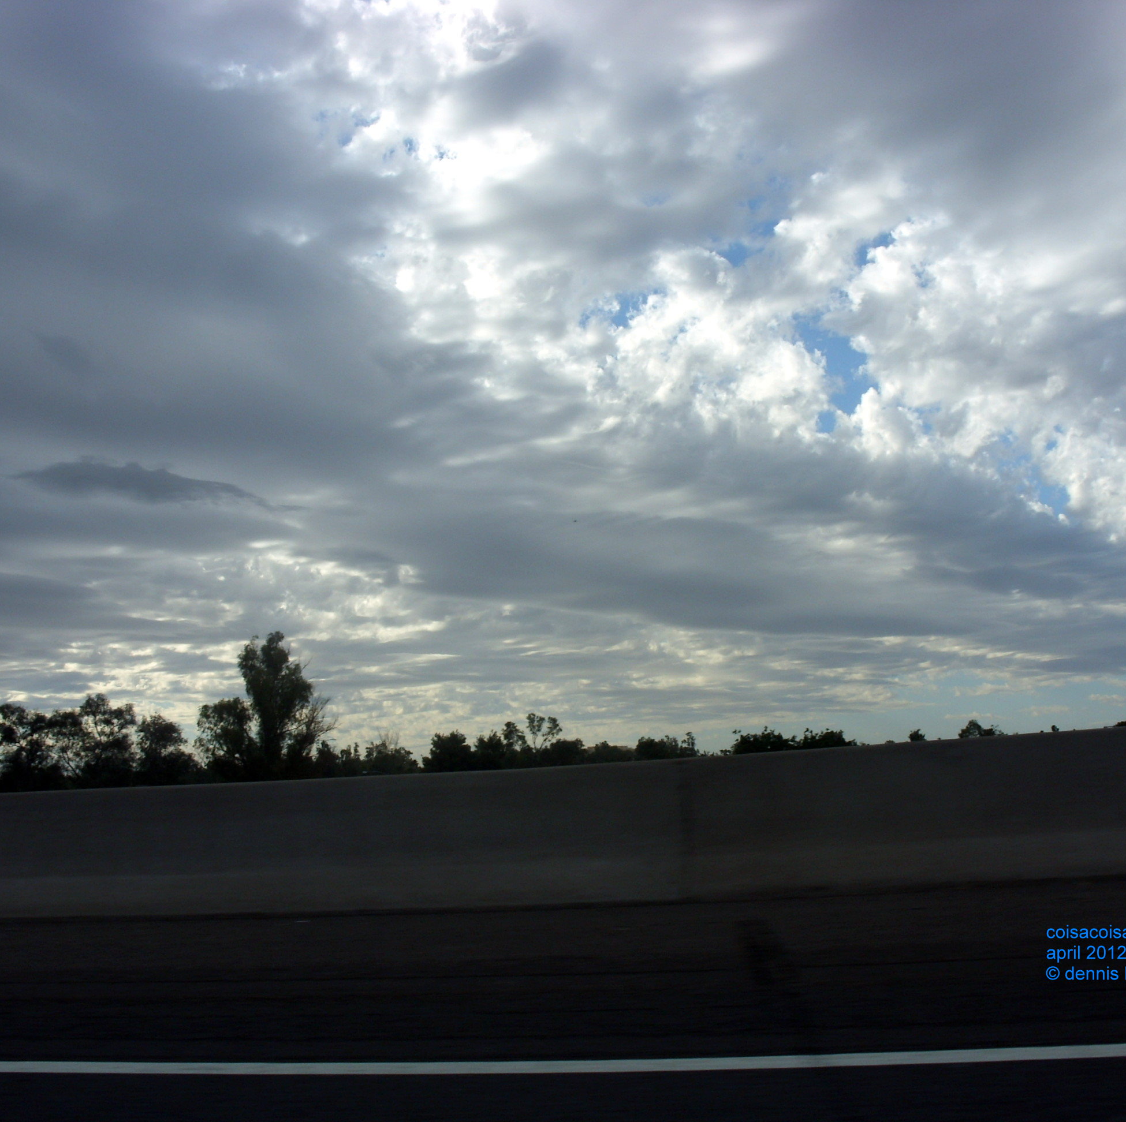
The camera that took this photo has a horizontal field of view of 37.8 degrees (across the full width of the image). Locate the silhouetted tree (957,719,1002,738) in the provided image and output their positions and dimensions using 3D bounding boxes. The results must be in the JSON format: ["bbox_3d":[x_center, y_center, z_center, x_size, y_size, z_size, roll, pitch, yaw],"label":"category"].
[{"bbox_3d":[39.271,17.154,155.000,4.302,4.412,4.087,-3,-7,0],"label":"silhouetted tree"}]

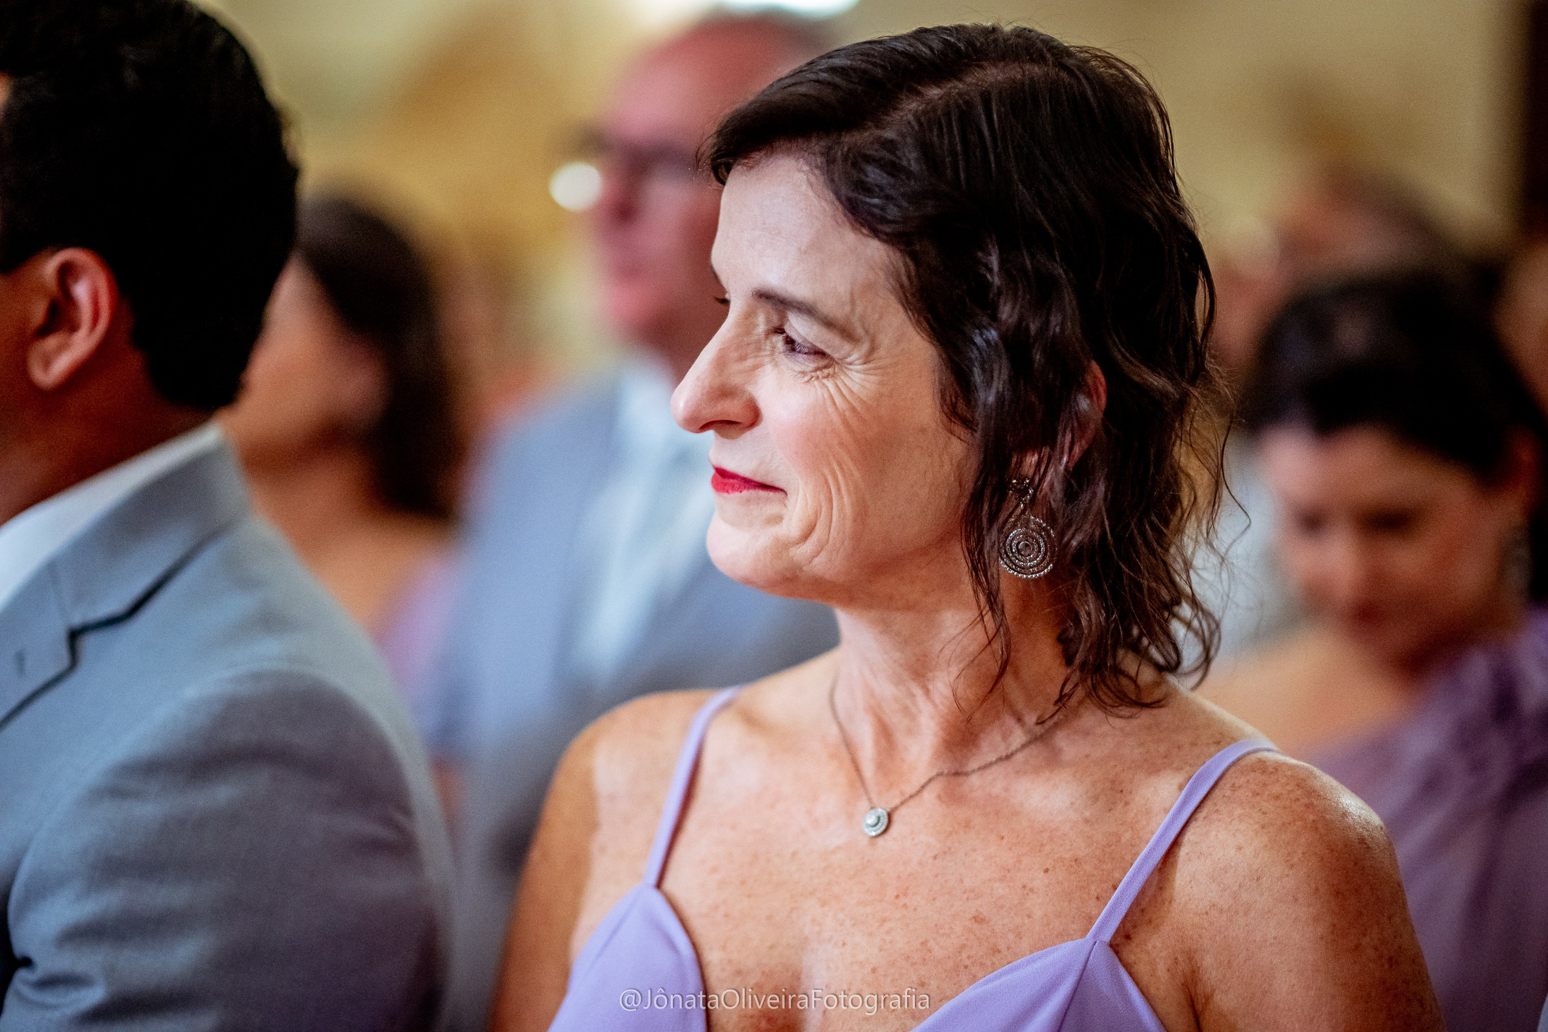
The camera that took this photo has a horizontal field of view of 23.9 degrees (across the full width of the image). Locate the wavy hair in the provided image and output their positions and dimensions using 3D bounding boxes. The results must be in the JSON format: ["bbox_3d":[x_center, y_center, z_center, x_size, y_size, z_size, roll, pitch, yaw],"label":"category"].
[{"bbox_3d":[0.081,-0.063,1.540,0.220,0.280,0.190,-1,8,-27],"label":"wavy hair"}]

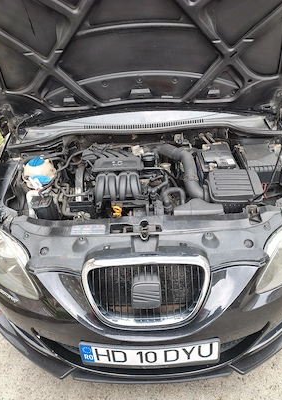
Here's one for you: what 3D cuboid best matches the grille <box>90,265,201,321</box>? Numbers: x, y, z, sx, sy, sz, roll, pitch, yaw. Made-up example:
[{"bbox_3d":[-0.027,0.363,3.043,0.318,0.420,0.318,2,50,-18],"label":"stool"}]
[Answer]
[{"bbox_3d":[0.020,0.325,1.034,0.410,0.215,0.080,-2,13,2],"label":"grille"}]

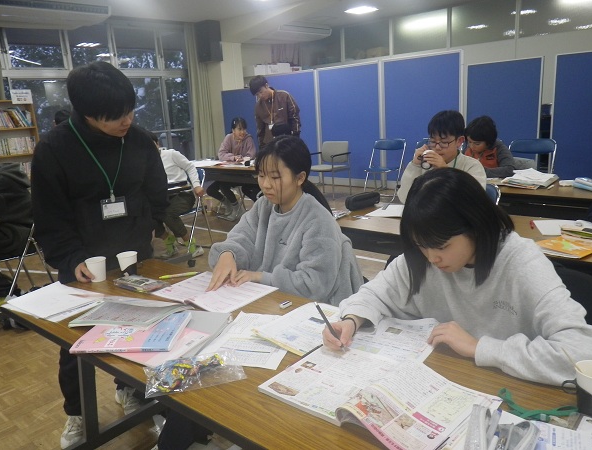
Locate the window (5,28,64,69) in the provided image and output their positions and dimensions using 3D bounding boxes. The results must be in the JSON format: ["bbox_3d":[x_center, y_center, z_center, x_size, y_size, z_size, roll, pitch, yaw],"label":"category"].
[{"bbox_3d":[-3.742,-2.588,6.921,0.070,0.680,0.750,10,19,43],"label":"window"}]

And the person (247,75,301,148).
[{"bbox_3d":[-0.212,-0.871,5.520,0.500,1.630,0.430,5,16,32],"label":"person"}]

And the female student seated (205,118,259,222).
[{"bbox_3d":[-0.704,-0.667,5.809,0.530,1.200,0.720,3,15,27],"label":"female student seated"}]

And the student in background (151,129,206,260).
[{"bbox_3d":[-1.119,-0.321,4.496,0.520,1.160,0.680,10,19,43],"label":"student in background"}]

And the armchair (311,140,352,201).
[{"bbox_3d":[0.456,-0.790,6.910,0.540,0.770,0.530,8,18,40],"label":"armchair"}]

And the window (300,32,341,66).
[{"bbox_3d":[0.447,-3.258,9.033,1.005,0.546,0.060,10,19,44],"label":"window"}]

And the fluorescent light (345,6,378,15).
[{"bbox_3d":[1.163,-3.775,8.553,0.470,0.080,0.470,10,19,43],"label":"fluorescent light"}]

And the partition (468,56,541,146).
[{"bbox_3d":[2.449,-1.094,5.805,0.882,1.634,0.060,10,19,44],"label":"partition"}]

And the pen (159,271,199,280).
[{"bbox_3d":[-0.429,0.187,1.793,0.147,0.011,0.011,-7,14,-12],"label":"pen"}]

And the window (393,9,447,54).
[{"bbox_3d":[1.920,-2.997,7.595,0.996,0.533,0.060,10,19,44],"label":"window"}]

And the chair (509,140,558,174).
[{"bbox_3d":[2.488,-0.525,5.310,0.470,0.765,0.480,10,19,44],"label":"chair"}]

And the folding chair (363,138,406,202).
[{"bbox_3d":[1.190,-0.714,6.427,0.450,0.760,0.480,5,16,31],"label":"folding chair"}]

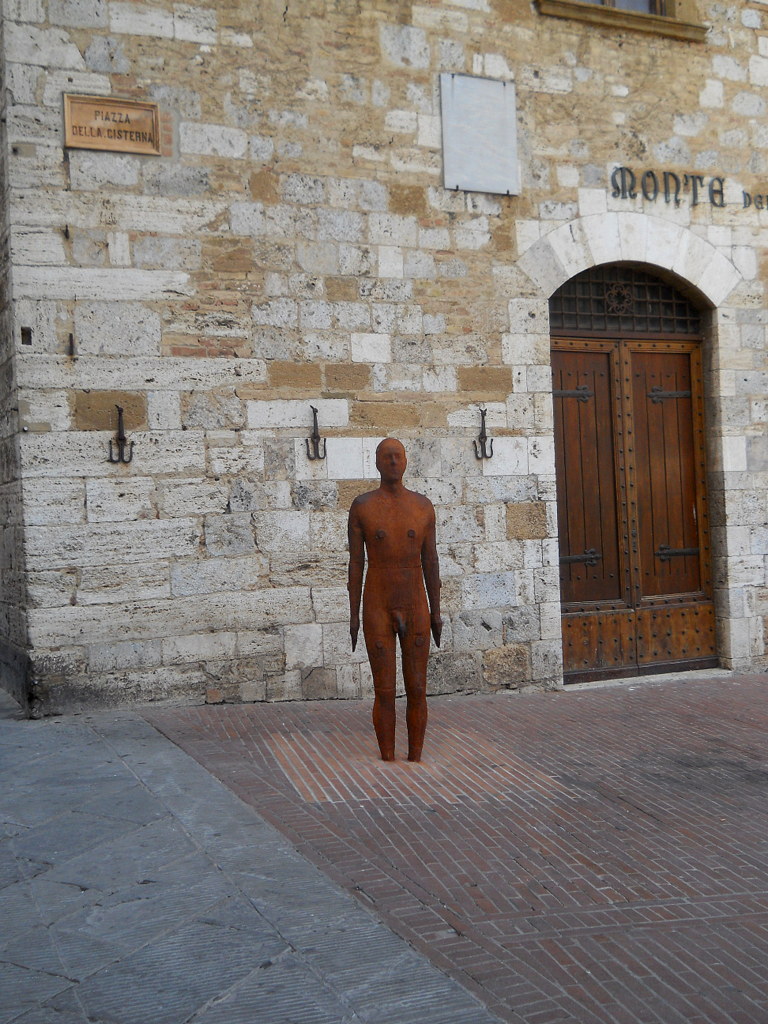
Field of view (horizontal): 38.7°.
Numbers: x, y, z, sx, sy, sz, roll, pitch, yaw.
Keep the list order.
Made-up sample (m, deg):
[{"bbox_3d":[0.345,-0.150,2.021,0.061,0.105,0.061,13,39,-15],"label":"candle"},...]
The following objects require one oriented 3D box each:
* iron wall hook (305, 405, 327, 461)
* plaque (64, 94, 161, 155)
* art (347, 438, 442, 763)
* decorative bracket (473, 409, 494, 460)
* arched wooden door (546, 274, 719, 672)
[{"bbox_3d":[-0.508,-0.588,8.043,0.155,0.400,0.095,-2,-1,-24],"label":"iron wall hook"},{"bbox_3d":[-1.858,-2.674,7.544,0.645,0.370,0.050,-2,-1,-24],"label":"plaque"},{"bbox_3d":[0.067,0.492,6.120,0.530,1.800,0.310,-2,-1,-8],"label":"art"},{"bbox_3d":[0.777,-0.619,8.604,0.165,0.400,0.095,-2,-1,-24],"label":"decorative bracket"},{"bbox_3d":[2.143,-0.361,9.469,1.700,3.550,0.160,-2,-1,-24],"label":"arched wooden door"}]

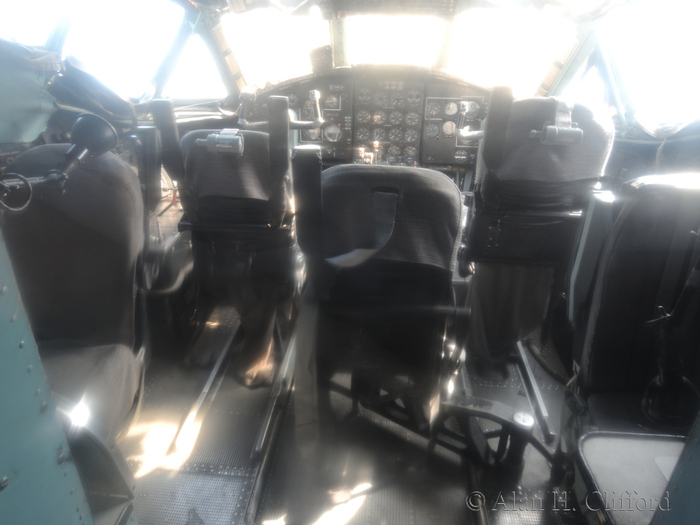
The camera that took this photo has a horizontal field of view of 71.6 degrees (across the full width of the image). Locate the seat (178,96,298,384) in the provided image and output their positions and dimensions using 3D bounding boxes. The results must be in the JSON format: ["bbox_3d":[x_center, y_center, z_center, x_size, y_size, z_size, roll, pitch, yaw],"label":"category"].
[{"bbox_3d":[-0.434,-0.186,2.255,0.510,1.200,0.630,2,27,4],"label":"seat"}]

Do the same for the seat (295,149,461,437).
[{"bbox_3d":[0.104,0.068,1.869,0.520,1.130,0.630,2,27,4],"label":"seat"}]

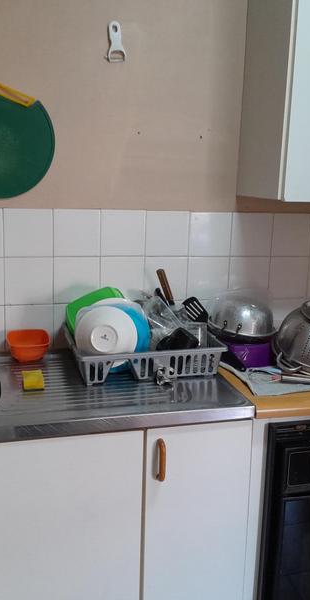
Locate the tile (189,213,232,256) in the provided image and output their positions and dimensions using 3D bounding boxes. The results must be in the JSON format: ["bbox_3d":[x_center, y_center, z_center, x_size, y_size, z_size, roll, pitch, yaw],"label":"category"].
[{"bbox_3d":[0.189,-0.224,2.050,0.150,0.150,0.010,-1,11,-14],"label":"tile"}]

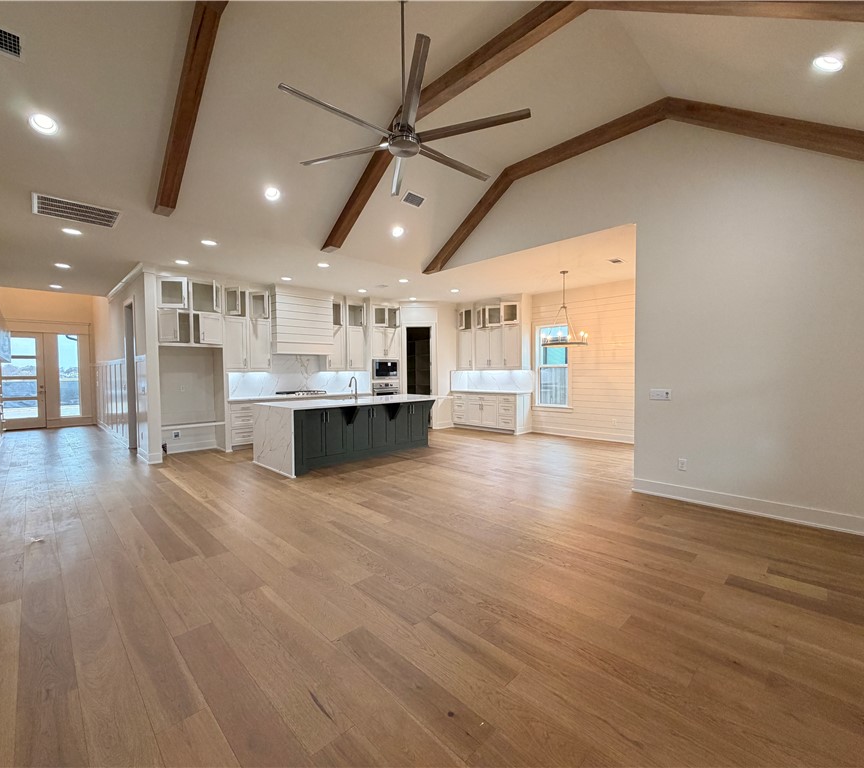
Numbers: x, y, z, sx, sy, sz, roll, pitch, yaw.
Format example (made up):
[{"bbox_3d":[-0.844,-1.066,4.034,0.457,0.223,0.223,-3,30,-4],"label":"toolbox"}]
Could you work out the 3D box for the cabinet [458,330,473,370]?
[{"bbox_3d":[0.959,-0.830,10.356,0.380,0.970,0.510,-2,2,-44],"label":"cabinet"}]

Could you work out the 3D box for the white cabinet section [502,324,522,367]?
[{"bbox_3d":[1.963,-0.819,9.509,0.420,1.010,0.533,-2,3,-44],"label":"white cabinet section"}]

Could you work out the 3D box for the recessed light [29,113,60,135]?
[{"bbox_3d":[-3.139,-2.110,3.345,0.178,0.050,0.178,-2,-32,-44],"label":"recessed light"}]

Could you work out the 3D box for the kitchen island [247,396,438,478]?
[{"bbox_3d":[-1.159,0.728,7.014,3.157,0.914,1.344,-2,3,-44],"label":"kitchen island"}]

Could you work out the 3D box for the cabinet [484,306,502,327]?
[{"bbox_3d":[1.579,-1.587,9.757,0.350,0.483,0.399,-2,3,-44],"label":"cabinet"}]

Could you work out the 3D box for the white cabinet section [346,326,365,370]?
[{"bbox_3d":[-1.867,-0.791,9.499,0.480,0.993,0.460,-2,3,-44],"label":"white cabinet section"}]

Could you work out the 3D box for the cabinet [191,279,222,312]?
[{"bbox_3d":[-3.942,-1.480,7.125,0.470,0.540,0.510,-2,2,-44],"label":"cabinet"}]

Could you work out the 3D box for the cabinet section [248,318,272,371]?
[{"bbox_3d":[-3.417,-0.740,8.063,0.475,1.003,0.340,-2,3,-44],"label":"cabinet section"}]

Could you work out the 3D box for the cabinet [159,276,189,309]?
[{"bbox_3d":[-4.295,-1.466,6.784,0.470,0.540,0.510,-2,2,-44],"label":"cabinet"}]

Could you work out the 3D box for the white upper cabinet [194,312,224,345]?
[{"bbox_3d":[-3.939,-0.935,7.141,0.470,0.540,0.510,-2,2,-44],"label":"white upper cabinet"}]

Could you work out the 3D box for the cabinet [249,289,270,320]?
[{"bbox_3d":[-3.392,-1.489,7.957,0.430,0.550,0.380,-2,2,-44],"label":"cabinet"}]

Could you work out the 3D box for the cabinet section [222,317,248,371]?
[{"bbox_3d":[-3.706,-0.721,7.695,0.425,0.993,0.460,-2,3,-44],"label":"cabinet section"}]

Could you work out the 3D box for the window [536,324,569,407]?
[{"bbox_3d":[2.629,-0.394,9.006,0.105,1.785,0.784,-2,3,-44],"label":"window"}]

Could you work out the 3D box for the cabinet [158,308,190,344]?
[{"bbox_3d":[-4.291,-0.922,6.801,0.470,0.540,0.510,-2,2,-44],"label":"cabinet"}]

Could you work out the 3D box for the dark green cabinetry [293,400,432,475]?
[{"bbox_3d":[-1.321,0.750,6.955,2.744,0.875,1.078,-2,3,-44],"label":"dark green cabinetry"}]

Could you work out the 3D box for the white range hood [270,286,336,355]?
[{"bbox_3d":[-2.713,-1.247,8.461,1.211,1.285,0.546,-2,3,-44],"label":"white range hood"}]

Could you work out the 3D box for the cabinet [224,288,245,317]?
[{"bbox_3d":[-3.690,-1.482,7.645,0.406,0.511,0.350,-2,3,-44],"label":"cabinet"}]

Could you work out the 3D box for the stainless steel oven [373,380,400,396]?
[{"bbox_3d":[-1.225,0.328,9.752,0.760,0.710,0.580,-2,2,-44],"label":"stainless steel oven"}]

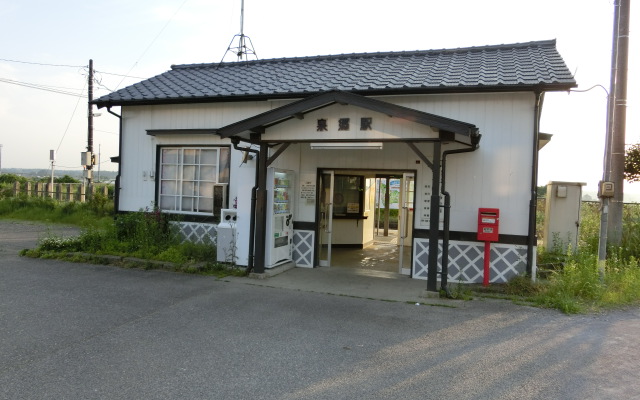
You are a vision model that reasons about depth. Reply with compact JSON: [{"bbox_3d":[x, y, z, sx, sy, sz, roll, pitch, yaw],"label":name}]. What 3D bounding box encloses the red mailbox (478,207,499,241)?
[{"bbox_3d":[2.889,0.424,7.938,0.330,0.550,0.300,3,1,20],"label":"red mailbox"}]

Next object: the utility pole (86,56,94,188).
[{"bbox_3d":[-11.481,-3.167,23.036,0.260,7.760,0.260,3,1,20],"label":"utility pole"}]

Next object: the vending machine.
[{"bbox_3d":[-1.042,0.323,9.001,0.740,1.840,0.970,3,1,20],"label":"vending machine"}]

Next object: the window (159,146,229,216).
[{"bbox_3d":[-2.851,-0.433,10.235,1.840,1.500,0.100,3,1,20],"label":"window"}]

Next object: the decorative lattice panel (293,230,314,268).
[{"bbox_3d":[-0.358,0.988,9.303,0.500,0.750,0.060,3,1,20],"label":"decorative lattice panel"}]

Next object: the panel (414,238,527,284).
[{"bbox_3d":[2.648,1.123,8.213,1.980,0.750,0.060,3,1,20],"label":"panel"}]

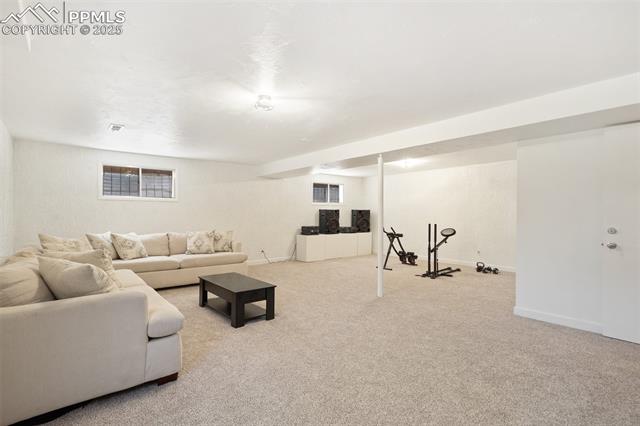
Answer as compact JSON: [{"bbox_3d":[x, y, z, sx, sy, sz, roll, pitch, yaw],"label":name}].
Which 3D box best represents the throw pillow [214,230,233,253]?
[{"bbox_3d":[-1.849,0.562,5.420,0.450,0.420,0.150,0,-12,-40],"label":"throw pillow"}]

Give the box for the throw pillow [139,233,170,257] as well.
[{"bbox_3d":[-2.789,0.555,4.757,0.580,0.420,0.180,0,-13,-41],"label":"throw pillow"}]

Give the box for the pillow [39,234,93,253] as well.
[{"bbox_3d":[-3.360,0.519,3.778,0.170,0.440,0.500,-16,-6,25],"label":"pillow"}]

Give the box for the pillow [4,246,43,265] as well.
[{"bbox_3d":[-2.910,0.478,2.800,0.200,0.360,0.580,-16,11,-41],"label":"pillow"}]

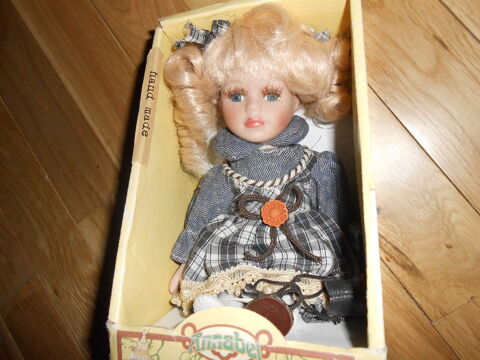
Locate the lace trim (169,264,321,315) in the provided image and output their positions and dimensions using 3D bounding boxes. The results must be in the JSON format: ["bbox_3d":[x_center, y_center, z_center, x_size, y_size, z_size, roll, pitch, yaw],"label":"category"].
[{"bbox_3d":[0.007,0.074,0.250,0.102,0.050,0.031,-4,85,11],"label":"lace trim"}]

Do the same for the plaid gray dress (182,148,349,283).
[{"bbox_3d":[0.021,0.025,0.272,0.106,0.075,0.092,-4,85,11],"label":"plaid gray dress"}]

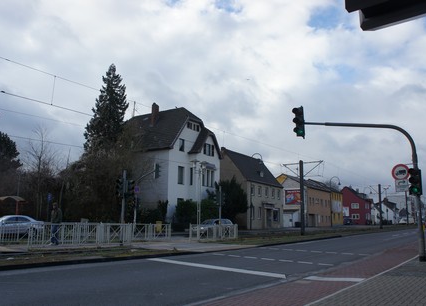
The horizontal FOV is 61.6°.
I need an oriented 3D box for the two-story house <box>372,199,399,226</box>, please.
[{"bbox_3d":[63.638,22.063,133.868,8.000,9.500,11.000,-5,-12,34],"label":"two-story house"}]

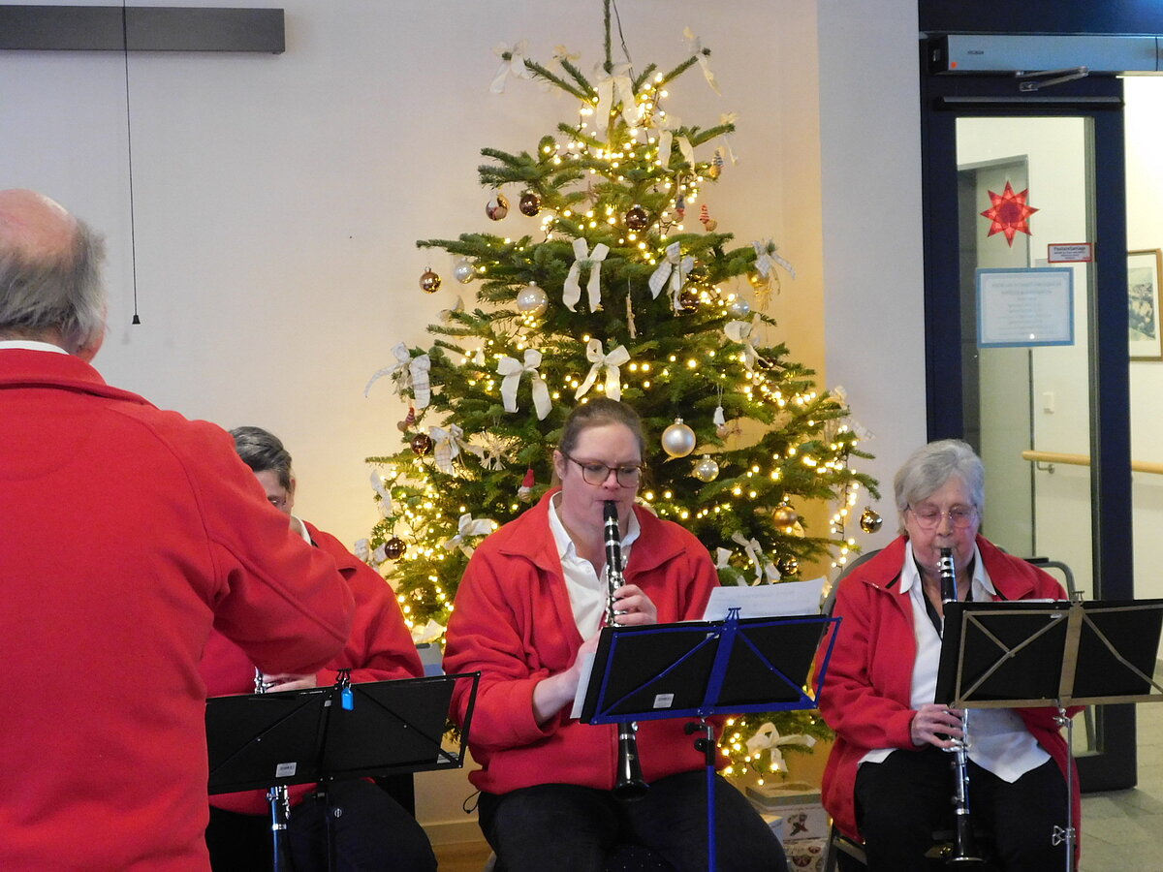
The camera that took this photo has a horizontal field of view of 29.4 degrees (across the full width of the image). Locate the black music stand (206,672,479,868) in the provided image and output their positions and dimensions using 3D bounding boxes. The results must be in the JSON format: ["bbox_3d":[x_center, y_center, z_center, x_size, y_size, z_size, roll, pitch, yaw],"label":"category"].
[{"bbox_3d":[-0.433,0.806,3.871,0.500,0.860,0.430,-3,3,-20],"label":"black music stand"}]

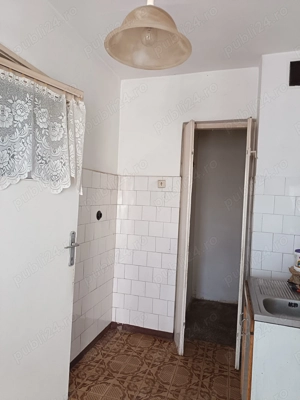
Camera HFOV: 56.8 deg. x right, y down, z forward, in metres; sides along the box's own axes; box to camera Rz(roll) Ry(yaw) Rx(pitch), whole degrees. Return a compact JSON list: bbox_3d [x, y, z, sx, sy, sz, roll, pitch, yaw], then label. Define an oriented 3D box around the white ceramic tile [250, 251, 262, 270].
[{"bbox_3d":[0.864,0.487,2.239,0.076,0.150,0.010,2,0,17],"label":"white ceramic tile"}]

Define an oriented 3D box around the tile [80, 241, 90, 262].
[{"bbox_3d":[-0.537,0.419,2.285,0.010,0.150,0.150,3,1,17],"label":"tile"}]

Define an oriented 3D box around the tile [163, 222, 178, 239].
[{"bbox_3d":[0.209,0.303,2.721,0.150,0.150,0.010,2,0,16],"label":"tile"}]

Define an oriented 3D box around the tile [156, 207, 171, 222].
[{"bbox_3d":[0.136,0.141,2.704,0.150,0.150,0.010,2,0,17],"label":"tile"}]

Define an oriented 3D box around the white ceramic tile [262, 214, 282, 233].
[{"bbox_3d":[0.972,0.186,2.206,0.150,0.150,0.010,2,0,17],"label":"white ceramic tile"}]

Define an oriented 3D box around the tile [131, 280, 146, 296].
[{"bbox_3d":[-0.116,0.881,2.772,0.150,0.150,0.010,2,0,17],"label":"tile"}]

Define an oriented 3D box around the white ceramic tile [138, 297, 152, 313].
[{"bbox_3d":[-0.046,1.041,2.769,0.150,0.150,0.010,2,1,17],"label":"white ceramic tile"}]

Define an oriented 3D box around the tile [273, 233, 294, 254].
[{"bbox_3d":[1.053,0.344,2.182,0.150,0.150,0.010,2,0,17],"label":"tile"}]

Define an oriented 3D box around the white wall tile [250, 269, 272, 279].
[{"bbox_3d":[0.892,0.633,2.230,0.150,0.150,0.010,3,1,17],"label":"white wall tile"}]

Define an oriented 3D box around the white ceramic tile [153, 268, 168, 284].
[{"bbox_3d":[0.100,0.740,2.704,0.150,0.150,0.010,3,1,17],"label":"white ceramic tile"}]

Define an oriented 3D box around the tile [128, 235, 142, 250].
[{"bbox_3d":[-0.156,0.429,2.789,0.150,0.150,0.010,2,0,17],"label":"tile"}]

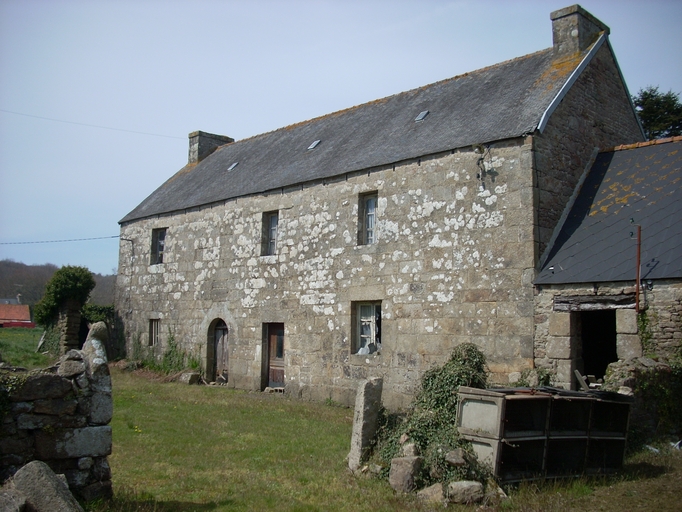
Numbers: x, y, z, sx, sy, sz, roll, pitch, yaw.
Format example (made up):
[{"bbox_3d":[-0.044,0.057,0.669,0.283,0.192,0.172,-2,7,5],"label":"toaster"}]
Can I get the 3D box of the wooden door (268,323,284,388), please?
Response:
[{"bbox_3d":[-1.918,3.069,22.173,0.120,2.010,1.020,9,-10,-43],"label":"wooden door"}]

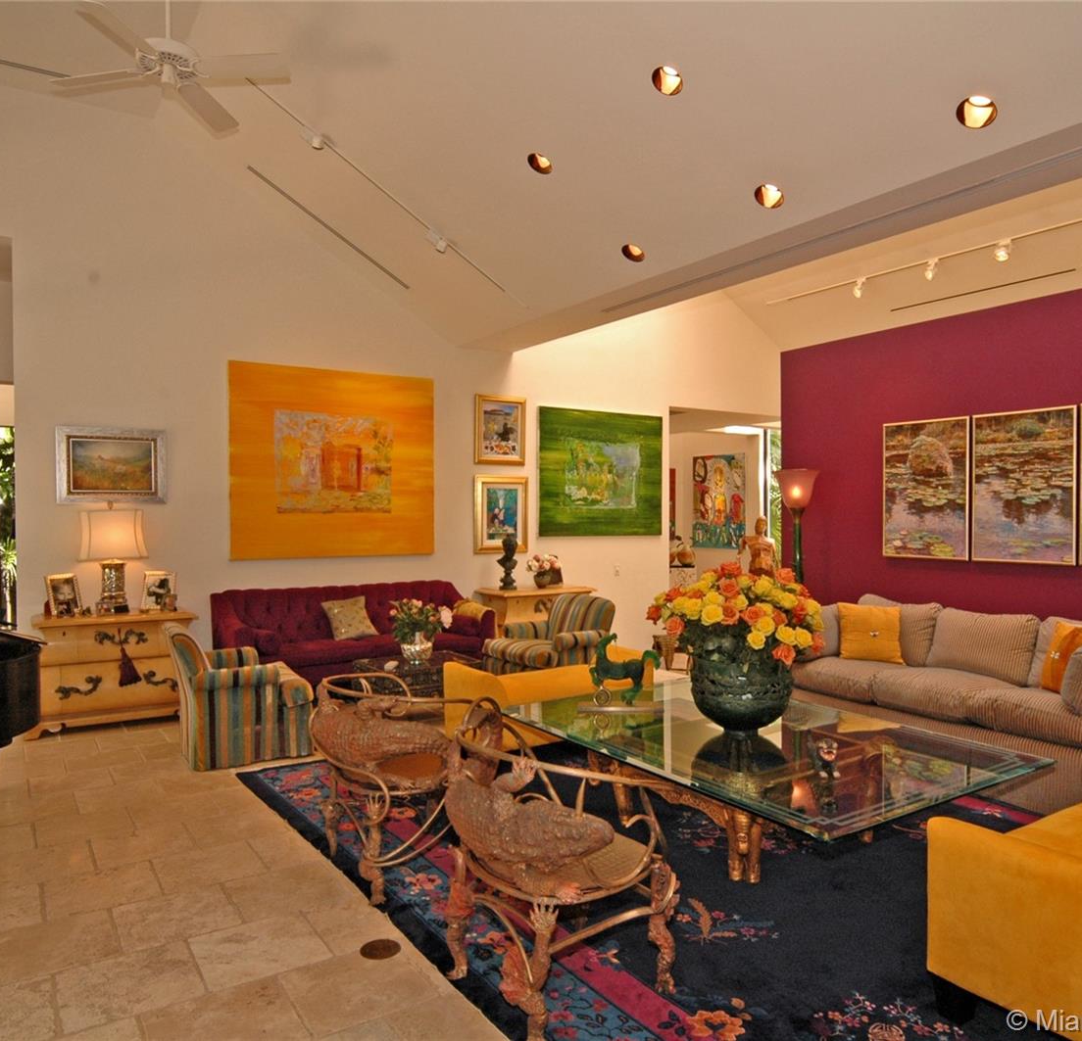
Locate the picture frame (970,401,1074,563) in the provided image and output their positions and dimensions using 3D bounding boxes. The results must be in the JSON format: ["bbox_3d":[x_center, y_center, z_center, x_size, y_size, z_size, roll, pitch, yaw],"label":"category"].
[{"bbox_3d":[3.182,-0.218,5.164,0.035,0.999,0.635,0,0,-37],"label":"picture frame"}]

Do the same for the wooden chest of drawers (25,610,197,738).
[{"bbox_3d":[-3.176,1.095,5.800,1.040,0.827,0.496,0,1,-33],"label":"wooden chest of drawers"}]

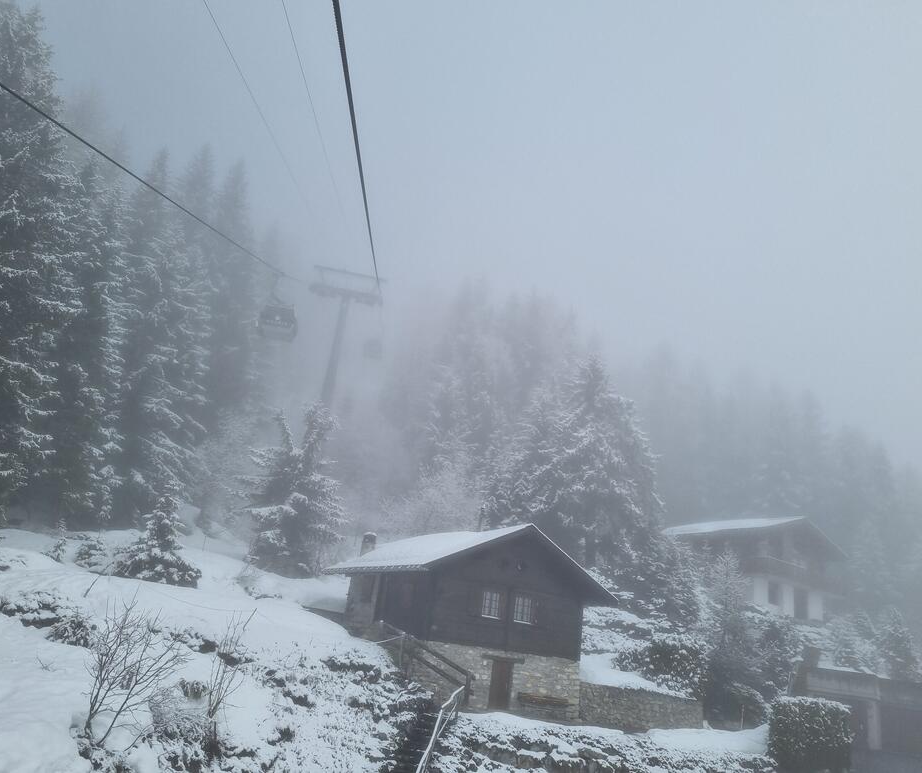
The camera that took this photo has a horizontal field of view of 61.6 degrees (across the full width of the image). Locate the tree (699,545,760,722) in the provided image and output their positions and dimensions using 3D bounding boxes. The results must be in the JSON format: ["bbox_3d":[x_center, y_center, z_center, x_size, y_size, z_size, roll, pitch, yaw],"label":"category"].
[{"bbox_3d":[14.826,13.571,43.000,3.400,9.042,3.400,6,-20,0],"label":"tree"}]

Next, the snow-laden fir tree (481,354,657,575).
[{"bbox_3d":[7.150,4.310,48.930,11.433,13.807,10.821,6,-20,0],"label":"snow-laden fir tree"}]

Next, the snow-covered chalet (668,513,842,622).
[{"bbox_3d":[23.448,14.294,61.463,12.368,7.145,9.198,22,-26,-37],"label":"snow-covered chalet"}]

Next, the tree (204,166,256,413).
[{"bbox_3d":[-18.789,-7.452,62.000,5.000,22.600,5.000,6,-20,0],"label":"tree"}]

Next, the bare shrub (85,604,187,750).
[{"bbox_3d":[-6.362,5.586,15.000,1.950,2.614,1.900,6,-20,0],"label":"bare shrub"}]

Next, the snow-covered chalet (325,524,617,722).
[{"bbox_3d":[-0.010,8.916,30.518,8.512,6.548,8.432,18,-21,-28],"label":"snow-covered chalet"}]

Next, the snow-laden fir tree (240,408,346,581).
[{"bbox_3d":[-8.442,5.133,39.000,4.900,8.916,4.900,11,-19,-11],"label":"snow-laden fir tree"}]

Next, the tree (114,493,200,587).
[{"bbox_3d":[-9.877,5.011,26.000,3.077,2.960,3.077,6,-20,0],"label":"tree"}]

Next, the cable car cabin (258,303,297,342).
[{"bbox_3d":[-11.620,-4.084,49.000,1.950,2.100,1.950,8,-21,-6],"label":"cable car cabin"}]

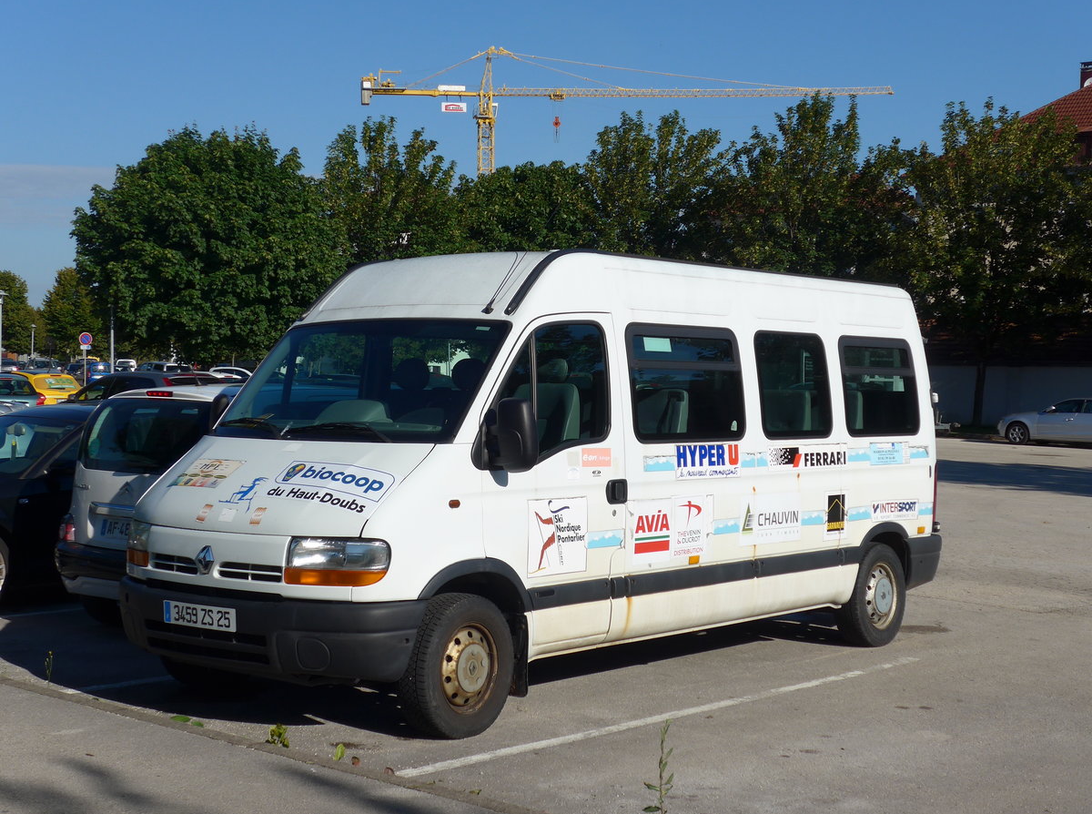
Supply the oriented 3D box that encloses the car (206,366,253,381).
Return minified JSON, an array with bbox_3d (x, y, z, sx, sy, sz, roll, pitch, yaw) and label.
[{"bbox_3d":[-11.100,-0.680,61.000,1.750,1.450,4.300,1,1,39],"label":"car"}]

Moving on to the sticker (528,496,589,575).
[{"bbox_3d":[0.060,0.650,8.695,0.010,0.385,0.475,0,0,39],"label":"sticker"}]

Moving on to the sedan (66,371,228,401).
[{"bbox_3d":[-8.300,0.040,35.000,4.250,1.470,1.770,1,1,40],"label":"sedan"}]

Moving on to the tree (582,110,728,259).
[{"bbox_3d":[3.650,-4.600,58.000,5.400,10.400,5.400,1,1,0],"label":"tree"}]

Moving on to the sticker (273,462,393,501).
[{"bbox_3d":[-1.009,0.345,8.280,0.770,0.020,0.200,6,41,41],"label":"sticker"}]

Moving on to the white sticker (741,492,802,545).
[{"bbox_3d":[1.336,0.657,10.259,0.010,0.282,0.663,0,0,40],"label":"white sticker"}]

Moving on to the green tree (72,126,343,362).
[{"bbox_3d":[-9.380,-3.670,48.000,7.600,8.300,7.400,1,1,0],"label":"green tree"}]

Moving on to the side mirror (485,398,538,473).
[{"bbox_3d":[-0.161,0.131,8.341,0.230,0.355,0.150,1,1,40],"label":"side mirror"}]

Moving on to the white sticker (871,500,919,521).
[{"bbox_3d":[2.316,0.688,11.488,0.010,0.138,0.655,0,0,39],"label":"white sticker"}]

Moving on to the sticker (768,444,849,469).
[{"bbox_3d":[1.606,0.302,10.604,0.010,0.146,0.940,-4,-3,39],"label":"sticker"}]

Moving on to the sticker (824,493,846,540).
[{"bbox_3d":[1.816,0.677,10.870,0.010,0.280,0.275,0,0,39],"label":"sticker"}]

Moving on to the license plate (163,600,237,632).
[{"bbox_3d":[-1.629,0.984,8.165,0.520,0.110,0.012,0,0,39],"label":"license plate"}]

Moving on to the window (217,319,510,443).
[{"bbox_3d":[-1.006,-0.121,8.970,1.720,0.810,0.150,1,-39,40],"label":"window"}]

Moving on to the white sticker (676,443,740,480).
[{"bbox_3d":[0.917,0.308,9.769,0.010,0.193,0.651,-4,-3,39],"label":"white sticker"}]

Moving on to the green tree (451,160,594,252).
[{"bbox_3d":[-0.567,-2.920,48.000,4.500,7.730,4.500,0,0,0],"label":"green tree"}]

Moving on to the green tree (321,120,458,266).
[{"bbox_3d":[-4.408,-3.624,49.000,4.500,9.170,4.500,0,0,0],"label":"green tree"}]

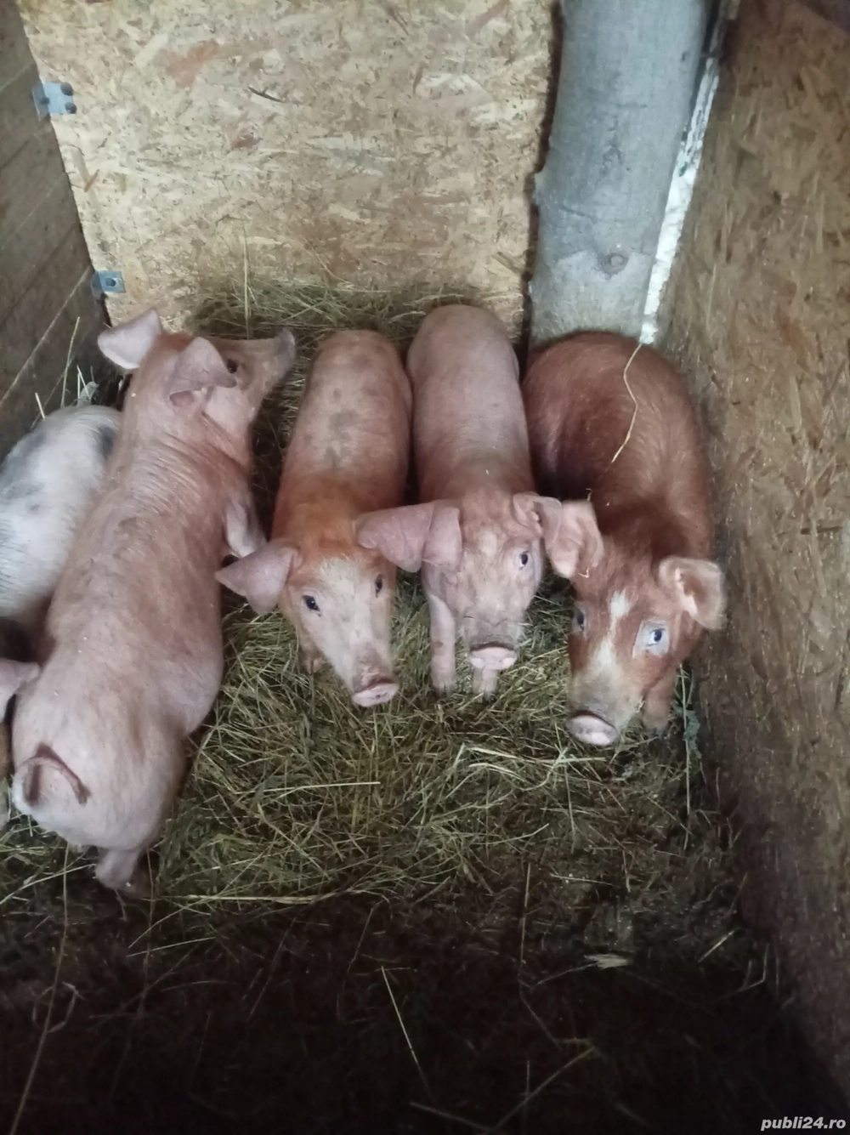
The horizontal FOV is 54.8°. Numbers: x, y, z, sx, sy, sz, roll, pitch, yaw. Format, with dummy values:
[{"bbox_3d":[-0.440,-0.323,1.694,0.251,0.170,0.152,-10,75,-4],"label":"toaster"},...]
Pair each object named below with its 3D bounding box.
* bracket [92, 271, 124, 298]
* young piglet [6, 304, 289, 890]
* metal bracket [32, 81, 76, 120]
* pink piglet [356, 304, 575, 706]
[{"bbox_3d":[-0.779,-0.699,2.011,0.059,0.053,0.044,0,44,0],"label":"bracket"},{"bbox_3d":[-0.388,0.004,1.216,0.276,0.413,0.869,1,44,0],"label":"young piglet"},{"bbox_3d":[-0.774,-0.981,1.722,0.064,0.056,0.064,0,44,0],"label":"metal bracket"},{"bbox_3d":[0.047,-0.137,1.404,0.265,0.360,0.731,-2,44,-2],"label":"pink piglet"}]

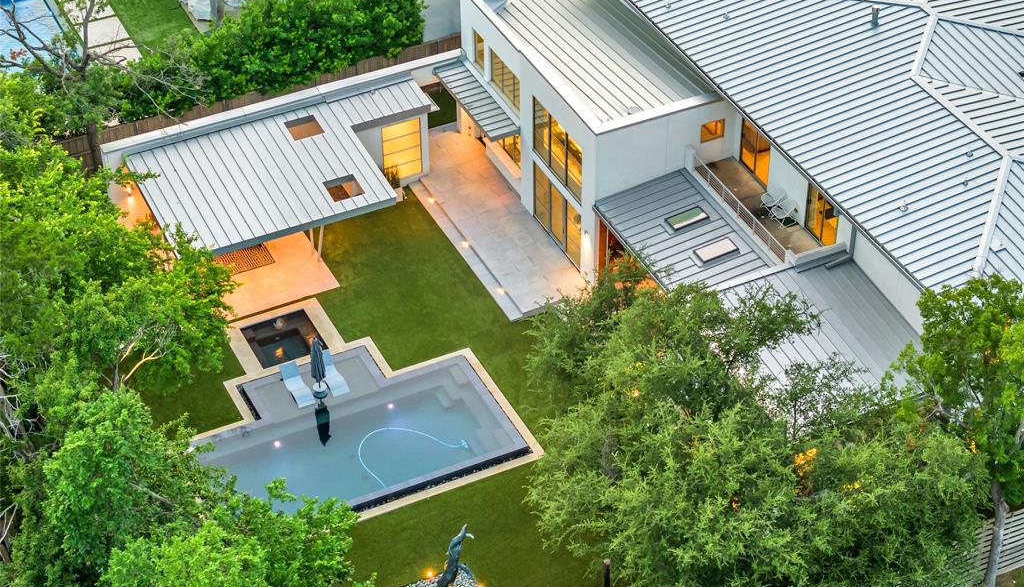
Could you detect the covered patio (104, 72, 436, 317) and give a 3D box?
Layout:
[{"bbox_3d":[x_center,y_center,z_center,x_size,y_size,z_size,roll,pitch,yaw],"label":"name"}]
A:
[{"bbox_3d":[-7.743,-3.585,75.254,12.167,3.780,7.147,-18,43,-20],"label":"covered patio"}]

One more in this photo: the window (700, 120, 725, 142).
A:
[{"bbox_3d":[6.968,-5.682,72.097,0.933,0.721,0.135,-18,43,-20],"label":"window"}]

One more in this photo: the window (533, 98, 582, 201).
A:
[{"bbox_3d":[1.677,-5.043,73.300,0.150,2.303,3.721,-18,43,-20],"label":"window"}]

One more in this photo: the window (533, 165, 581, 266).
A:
[{"bbox_3d":[1.715,-2.793,75.112,0.150,2.386,3.721,-18,43,-20],"label":"window"}]

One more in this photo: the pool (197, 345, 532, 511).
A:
[{"bbox_3d":[-5.594,5.069,68.965,10.272,1.306,7.327,-18,43,-20],"label":"pool"}]

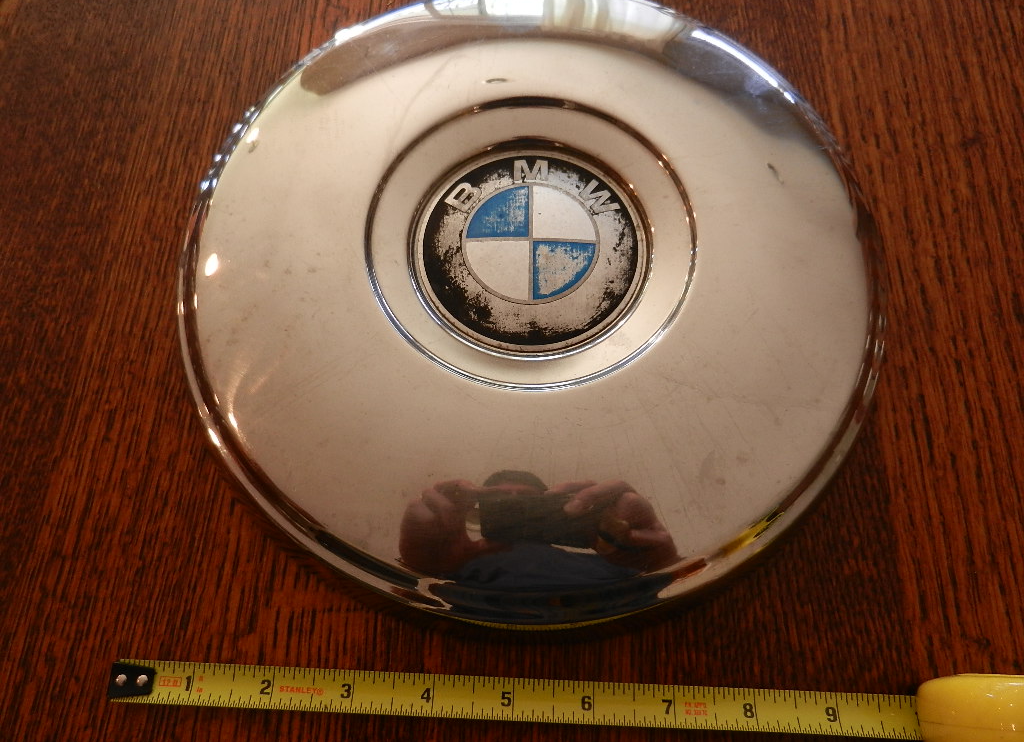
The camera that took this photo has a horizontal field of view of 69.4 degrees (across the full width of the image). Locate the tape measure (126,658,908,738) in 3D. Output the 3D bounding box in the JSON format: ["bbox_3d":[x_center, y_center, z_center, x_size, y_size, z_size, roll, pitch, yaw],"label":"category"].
[{"bbox_3d":[0.001,0.104,0.234,0.255,0.005,0.013,2,68,1],"label":"tape measure"}]

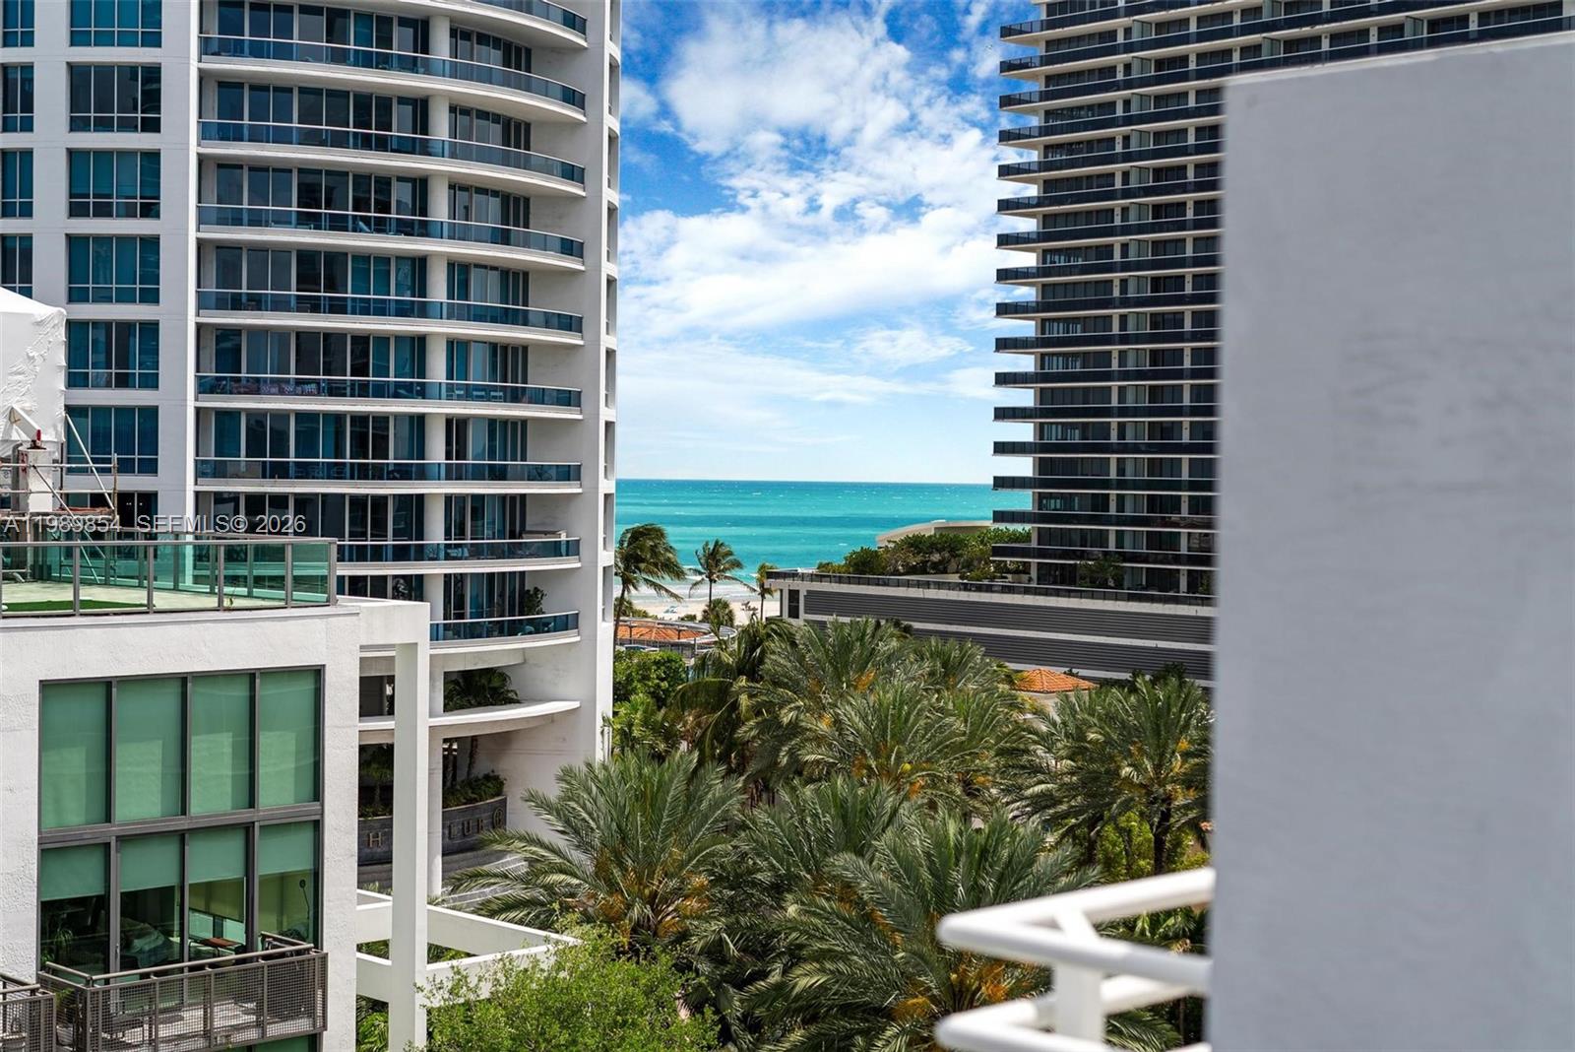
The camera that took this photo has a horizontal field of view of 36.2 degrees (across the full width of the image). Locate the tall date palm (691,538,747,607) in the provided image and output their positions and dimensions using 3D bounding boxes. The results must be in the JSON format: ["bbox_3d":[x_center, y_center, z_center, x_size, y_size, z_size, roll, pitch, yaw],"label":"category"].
[{"bbox_3d":[-6.876,5.264,245.082,6.000,7.900,6.000,1,1,0],"label":"tall date palm"}]

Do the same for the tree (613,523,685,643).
[{"bbox_3d":[-11.484,5.355,190.116,6.400,11.200,6.400,1,1,0],"label":"tree"}]

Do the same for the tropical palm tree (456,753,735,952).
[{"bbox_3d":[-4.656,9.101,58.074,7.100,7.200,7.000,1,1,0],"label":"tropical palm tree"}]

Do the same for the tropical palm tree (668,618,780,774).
[{"bbox_3d":[-2.759,8.175,107.085,5.400,8.200,5.400,1,1,0],"label":"tropical palm tree"}]

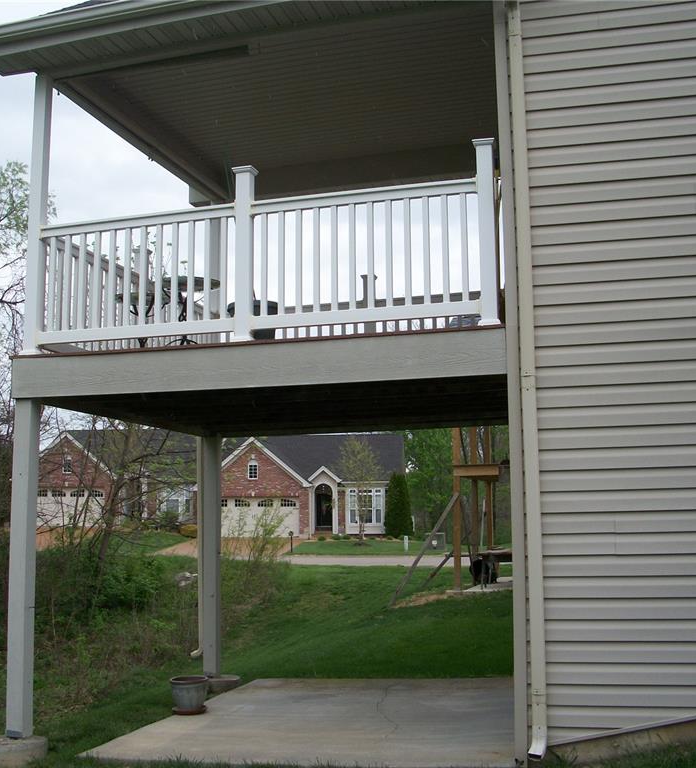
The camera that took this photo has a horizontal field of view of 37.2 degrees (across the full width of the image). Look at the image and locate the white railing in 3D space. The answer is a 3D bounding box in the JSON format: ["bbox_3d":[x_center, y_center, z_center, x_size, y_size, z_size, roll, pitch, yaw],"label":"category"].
[{"bbox_3d":[-0.628,-0.884,7.023,3.296,1.213,0.152,-3,-8,15],"label":"white railing"}]

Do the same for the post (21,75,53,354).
[{"bbox_3d":[-2.236,-1.242,7.530,0.135,2.090,0.135,-3,-8,15],"label":"post"}]

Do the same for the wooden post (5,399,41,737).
[{"bbox_3d":[-2.245,1.253,7.171,0.135,2.341,0.135,-3,-8,15],"label":"wooden post"}]

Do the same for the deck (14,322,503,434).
[{"bbox_3d":[-0.239,0.095,8.555,3.486,0.321,3.594,-3,-8,15],"label":"deck"}]

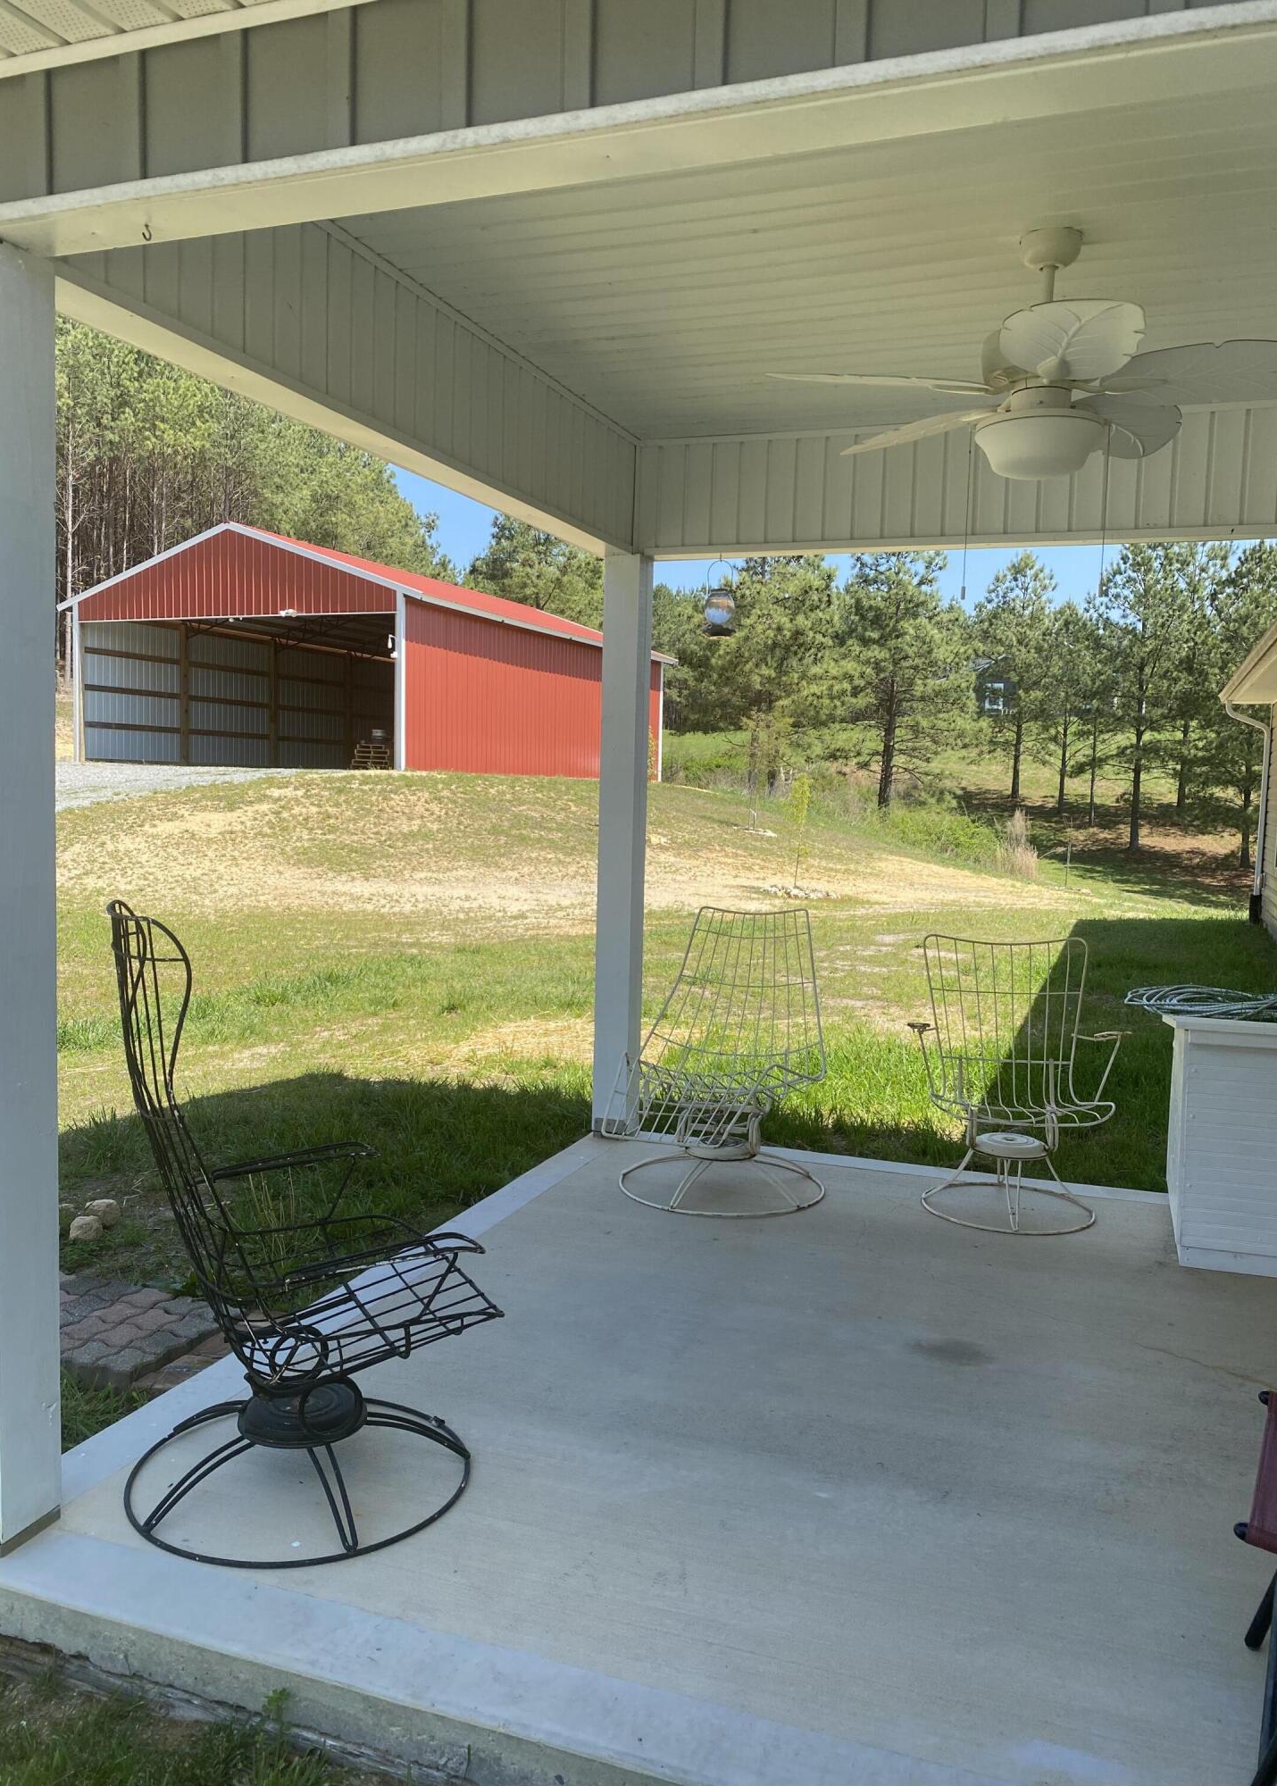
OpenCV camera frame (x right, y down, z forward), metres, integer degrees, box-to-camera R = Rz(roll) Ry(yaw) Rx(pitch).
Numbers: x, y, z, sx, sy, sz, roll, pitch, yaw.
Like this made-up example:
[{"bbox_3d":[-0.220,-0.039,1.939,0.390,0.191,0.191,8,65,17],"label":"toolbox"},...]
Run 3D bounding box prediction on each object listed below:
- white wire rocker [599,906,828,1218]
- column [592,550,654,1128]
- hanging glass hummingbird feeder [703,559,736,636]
[{"bbox_3d":[0.257,0.543,4.490,0.690,0.945,0.930,3,5,22],"label":"white wire rocker"},{"bbox_3d":[-0.067,-0.160,5.191,0.142,2.220,0.142,3,5,20],"label":"column"},{"bbox_3d":[0.298,-1.080,4.901,0.127,0.287,0.127,2,4,0],"label":"hanging glass hummingbird feeder"}]

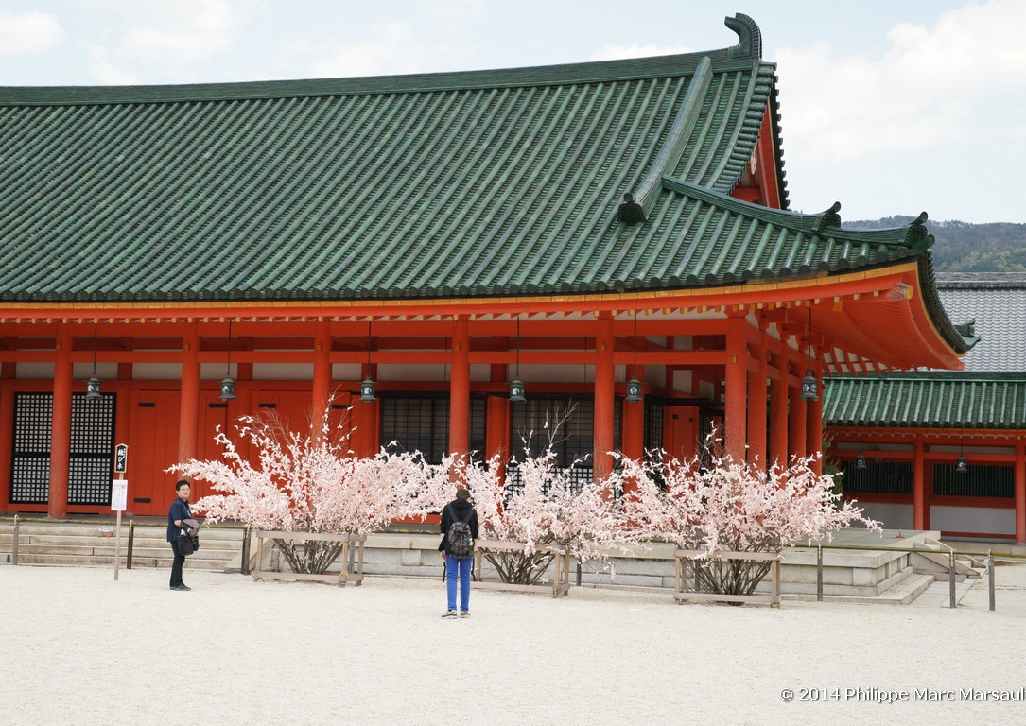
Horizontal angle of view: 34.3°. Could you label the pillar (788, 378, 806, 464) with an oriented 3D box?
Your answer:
[{"bbox_3d":[6.085,1.594,35.526,0.360,3.850,0.360,0,-4,18],"label":"pillar"}]

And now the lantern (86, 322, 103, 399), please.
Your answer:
[{"bbox_3d":[-8.033,-0.047,32.020,0.300,1.497,0.300,0,-4,18],"label":"lantern"}]

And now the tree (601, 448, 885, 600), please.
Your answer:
[{"bbox_3d":[3.343,2.342,24.469,3.850,2.430,3.000,0,-4,18],"label":"tree"}]

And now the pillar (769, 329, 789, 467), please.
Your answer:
[{"bbox_3d":[5.319,1.435,33.256,0.360,3.850,0.360,0,-4,18],"label":"pillar"}]

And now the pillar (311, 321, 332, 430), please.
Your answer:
[{"bbox_3d":[-3.696,1.162,32.099,0.370,3.986,0.370,0,-4,18],"label":"pillar"}]

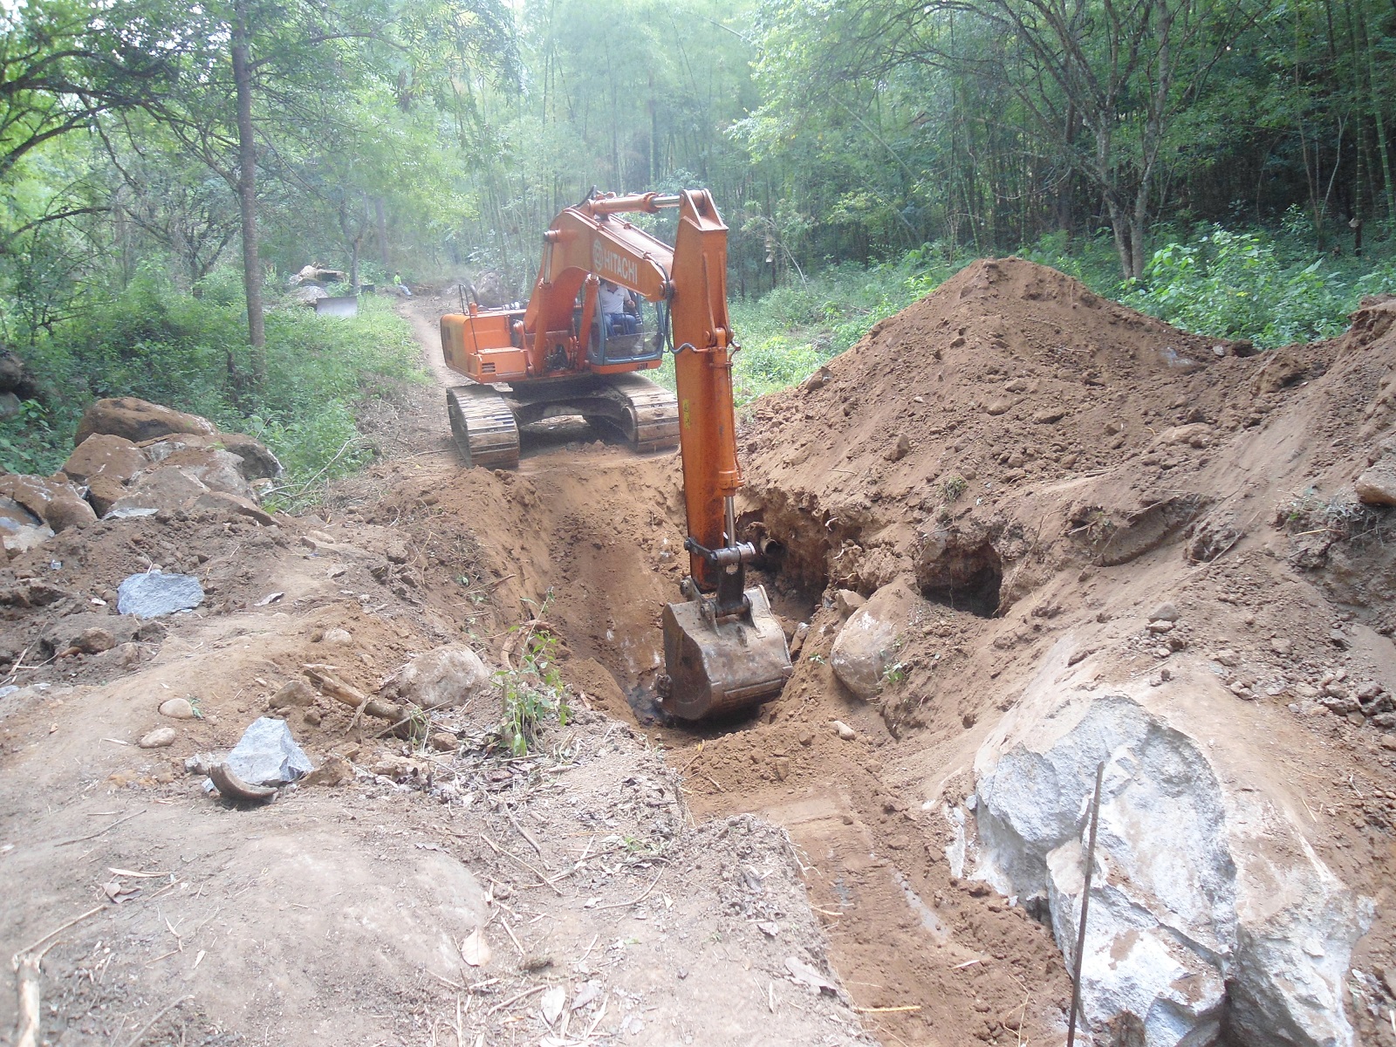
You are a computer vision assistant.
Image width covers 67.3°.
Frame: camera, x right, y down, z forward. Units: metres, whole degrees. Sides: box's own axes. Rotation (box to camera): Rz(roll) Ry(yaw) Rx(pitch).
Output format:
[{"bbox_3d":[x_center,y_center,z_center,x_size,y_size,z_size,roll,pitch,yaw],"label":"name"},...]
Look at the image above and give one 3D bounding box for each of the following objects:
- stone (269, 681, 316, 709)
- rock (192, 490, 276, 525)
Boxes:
[{"bbox_3d":[-1.821,0.775,4.700,0.190,0.100,0.140,-8,17,-21],"label":"stone"},{"bbox_3d":[-4.293,-0.136,9.700,0.700,0.280,0.460,-9,17,-24],"label":"rock"}]

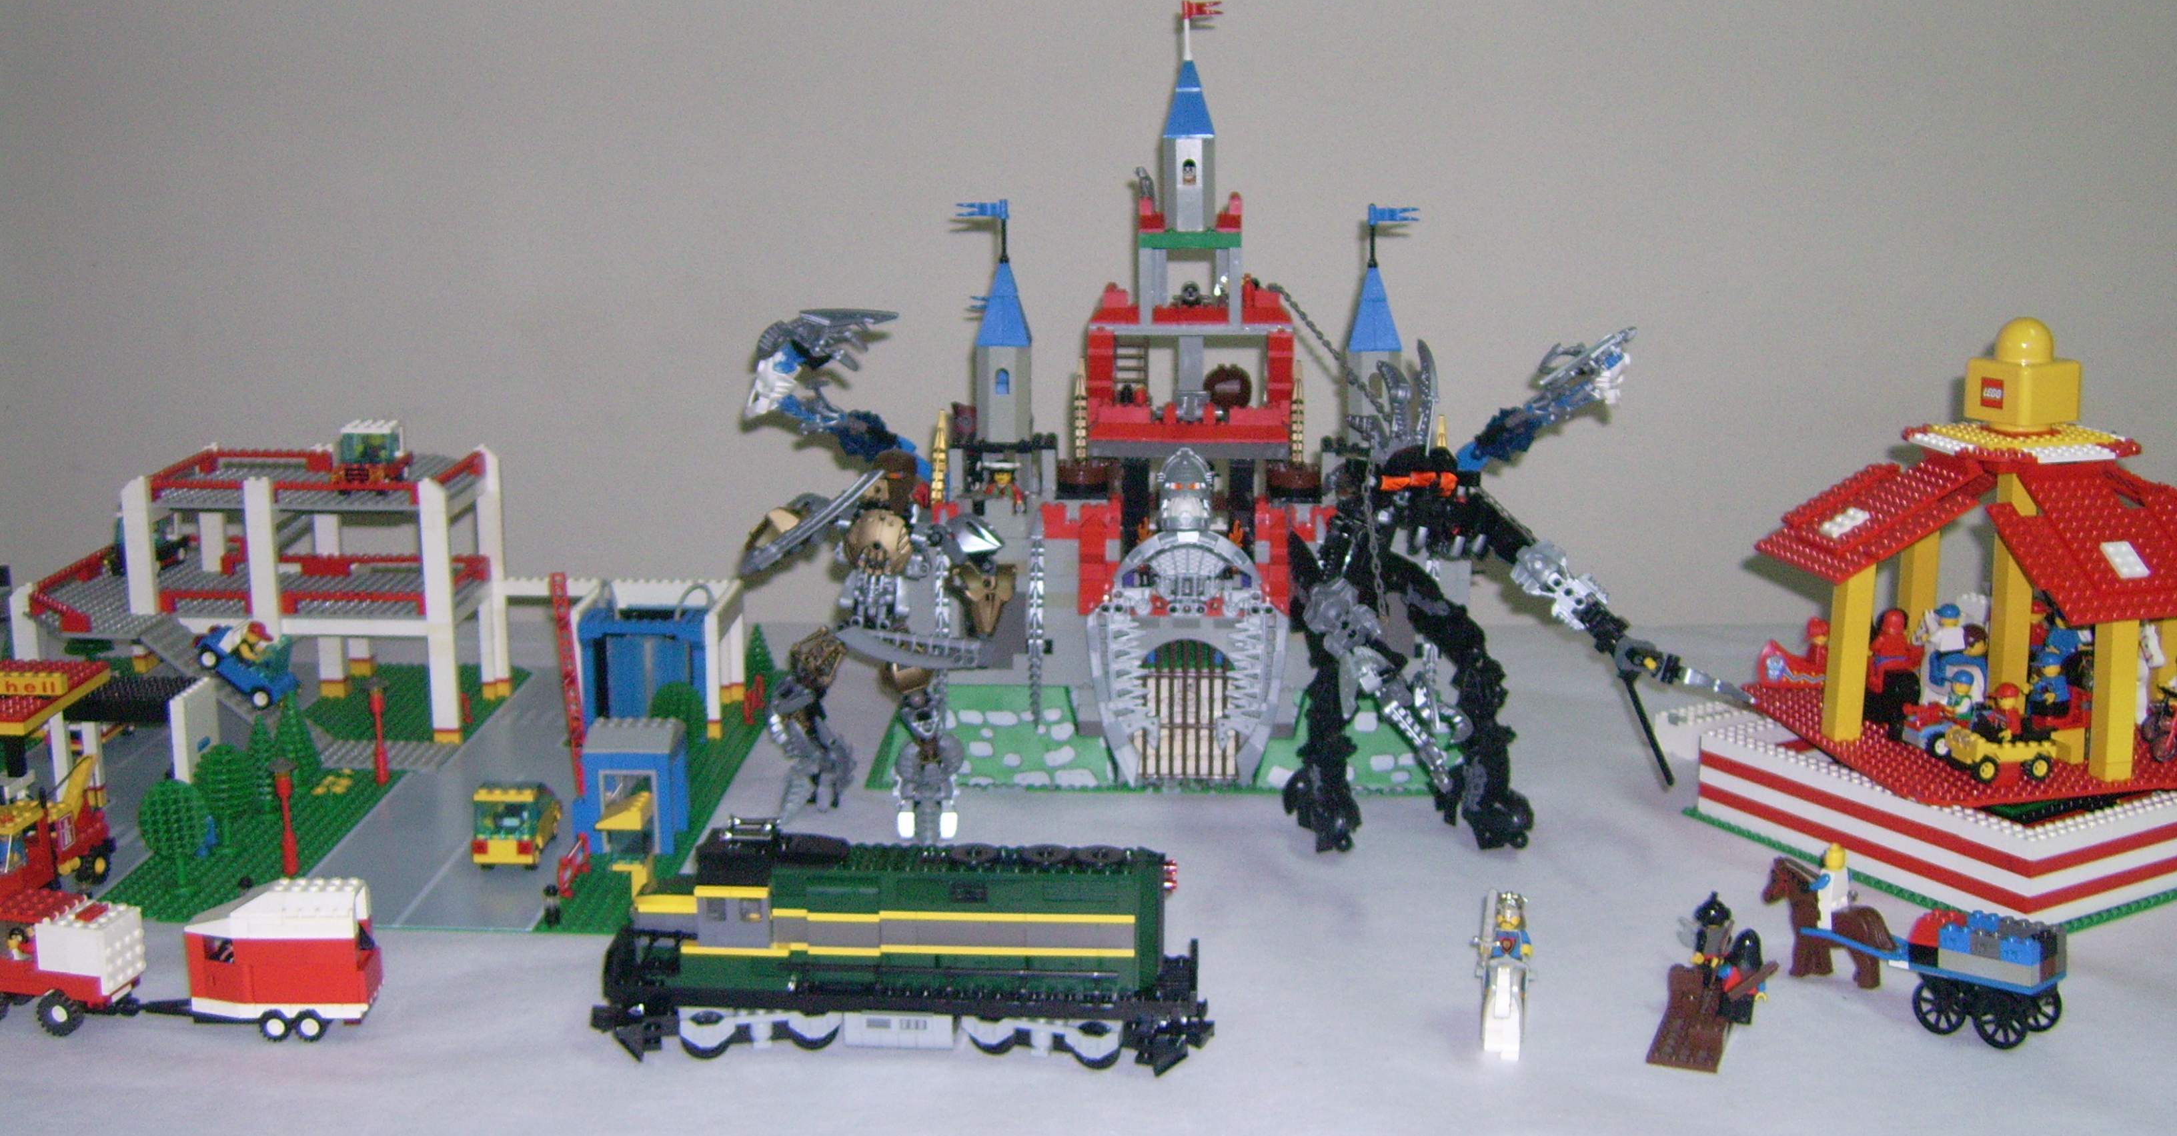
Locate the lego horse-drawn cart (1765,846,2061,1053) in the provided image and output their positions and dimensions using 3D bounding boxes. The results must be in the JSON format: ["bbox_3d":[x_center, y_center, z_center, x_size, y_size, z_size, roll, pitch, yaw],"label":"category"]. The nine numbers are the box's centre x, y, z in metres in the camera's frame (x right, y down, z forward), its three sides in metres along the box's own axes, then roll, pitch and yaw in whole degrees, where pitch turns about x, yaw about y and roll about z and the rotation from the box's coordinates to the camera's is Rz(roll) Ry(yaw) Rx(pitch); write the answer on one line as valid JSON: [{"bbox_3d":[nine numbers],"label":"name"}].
[{"bbox_3d":[0.380,0.172,1.176,0.147,0.069,0.040,12,17,43],"label":"lego horse-drawn cart"}]

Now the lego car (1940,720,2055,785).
[{"bbox_3d":[0.488,0.097,1.343,0.053,0.029,0.037,-2,12,-10],"label":"lego car"}]

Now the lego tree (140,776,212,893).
[{"bbox_3d":[-0.474,0.141,1.308,0.039,0.064,0.039,0,12,0],"label":"lego tree"}]

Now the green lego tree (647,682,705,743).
[{"bbox_3d":[-0.246,0.099,1.513,0.039,0.064,0.039,0,12,0],"label":"green lego tree"}]

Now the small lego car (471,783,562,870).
[{"bbox_3d":[-0.312,0.136,1.383,0.037,0.045,0.073,1,12,2],"label":"small lego car"}]

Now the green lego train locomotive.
[{"bbox_3d":[-0.084,0.163,1.120,0.276,0.107,0.057,1,12,2],"label":"green lego train locomotive"}]

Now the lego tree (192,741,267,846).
[{"bbox_3d":[-0.469,0.127,1.376,0.039,0.064,0.039,0,12,0],"label":"lego tree"}]

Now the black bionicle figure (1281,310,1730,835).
[{"bbox_3d":[0.233,0.008,1.418,0.250,0.288,0.140,-1,12,-4],"label":"black bionicle figure"}]

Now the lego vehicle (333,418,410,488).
[{"bbox_3d":[-0.457,-0.073,1.620,0.036,0.045,0.073,1,12,2],"label":"lego vehicle"}]

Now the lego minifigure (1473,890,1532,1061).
[{"bbox_3d":[0.185,0.181,1.132,0.029,0.069,0.050,2,12,8],"label":"lego minifigure"}]

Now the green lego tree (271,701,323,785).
[{"bbox_3d":[-0.471,0.102,1.491,0.036,0.064,0.036,0,12,0],"label":"green lego tree"}]

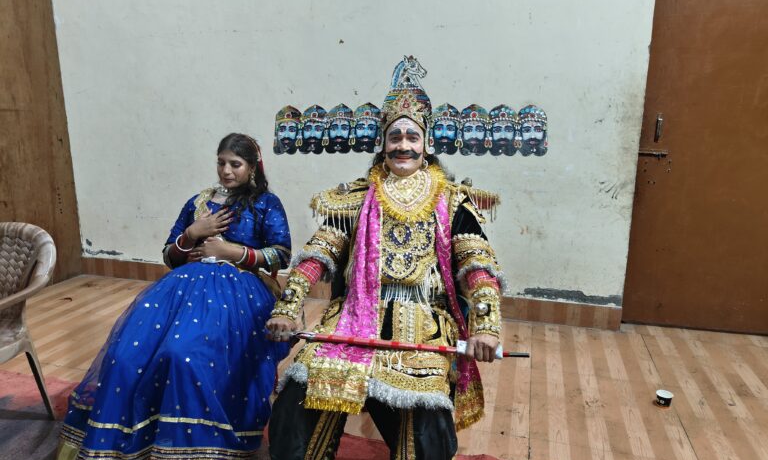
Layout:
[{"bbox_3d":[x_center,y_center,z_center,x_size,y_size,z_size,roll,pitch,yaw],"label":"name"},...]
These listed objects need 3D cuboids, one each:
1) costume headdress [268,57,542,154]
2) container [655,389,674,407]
[{"bbox_3d":[0.078,-0.450,1.940,0.985,0.348,0.200,2,12,8],"label":"costume headdress"},{"bbox_3d":[1.242,0.748,2.356,0.071,0.047,0.071,0,12,0],"label":"container"}]

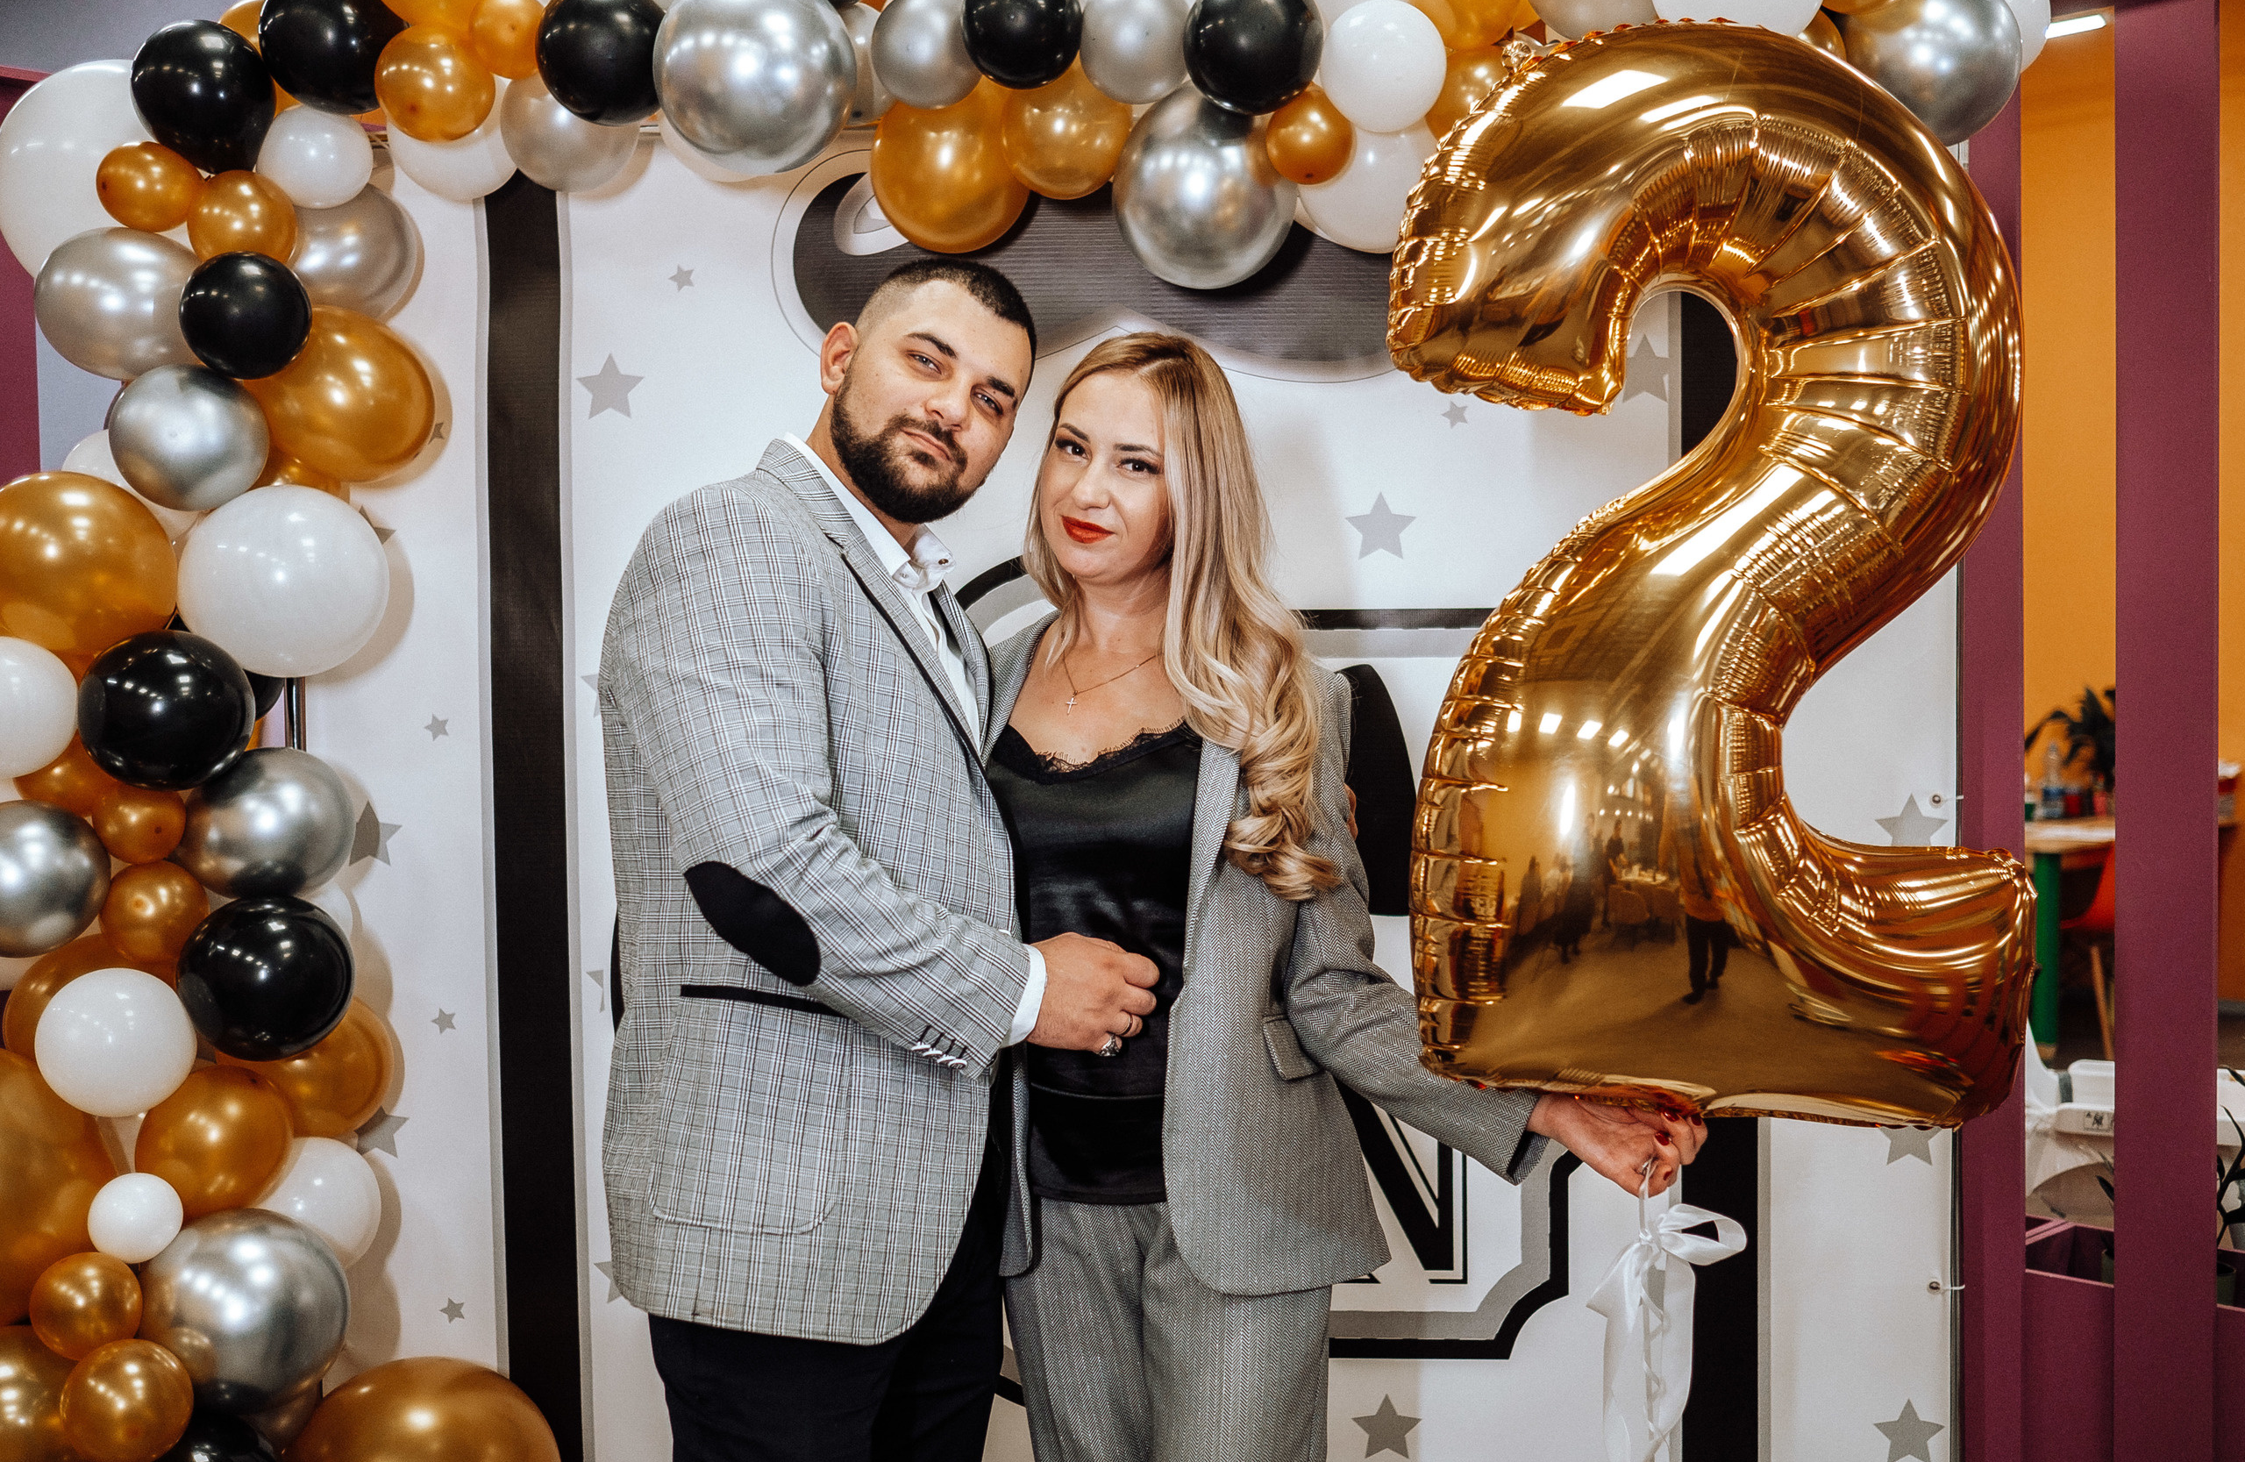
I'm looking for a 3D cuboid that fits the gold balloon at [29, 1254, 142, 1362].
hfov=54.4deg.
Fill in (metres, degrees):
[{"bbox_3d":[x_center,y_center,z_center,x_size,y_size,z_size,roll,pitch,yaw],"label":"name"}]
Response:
[{"bbox_3d":[-1.026,0.571,2.160,0.102,0.103,0.109,-2,2,-26],"label":"gold balloon"}]

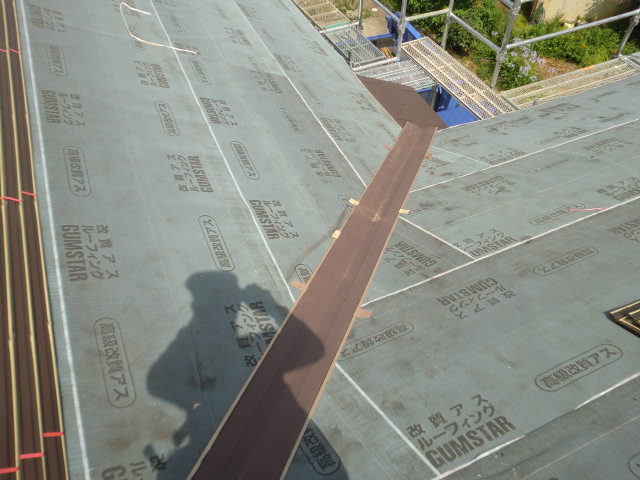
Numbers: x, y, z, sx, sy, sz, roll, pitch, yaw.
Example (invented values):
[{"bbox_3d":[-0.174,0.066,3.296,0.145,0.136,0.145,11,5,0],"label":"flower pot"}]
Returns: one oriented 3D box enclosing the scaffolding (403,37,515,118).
[{"bbox_3d":[1.445,-1.691,5.098,0.400,0.055,1.760,-19,52,-14],"label":"scaffolding"}]

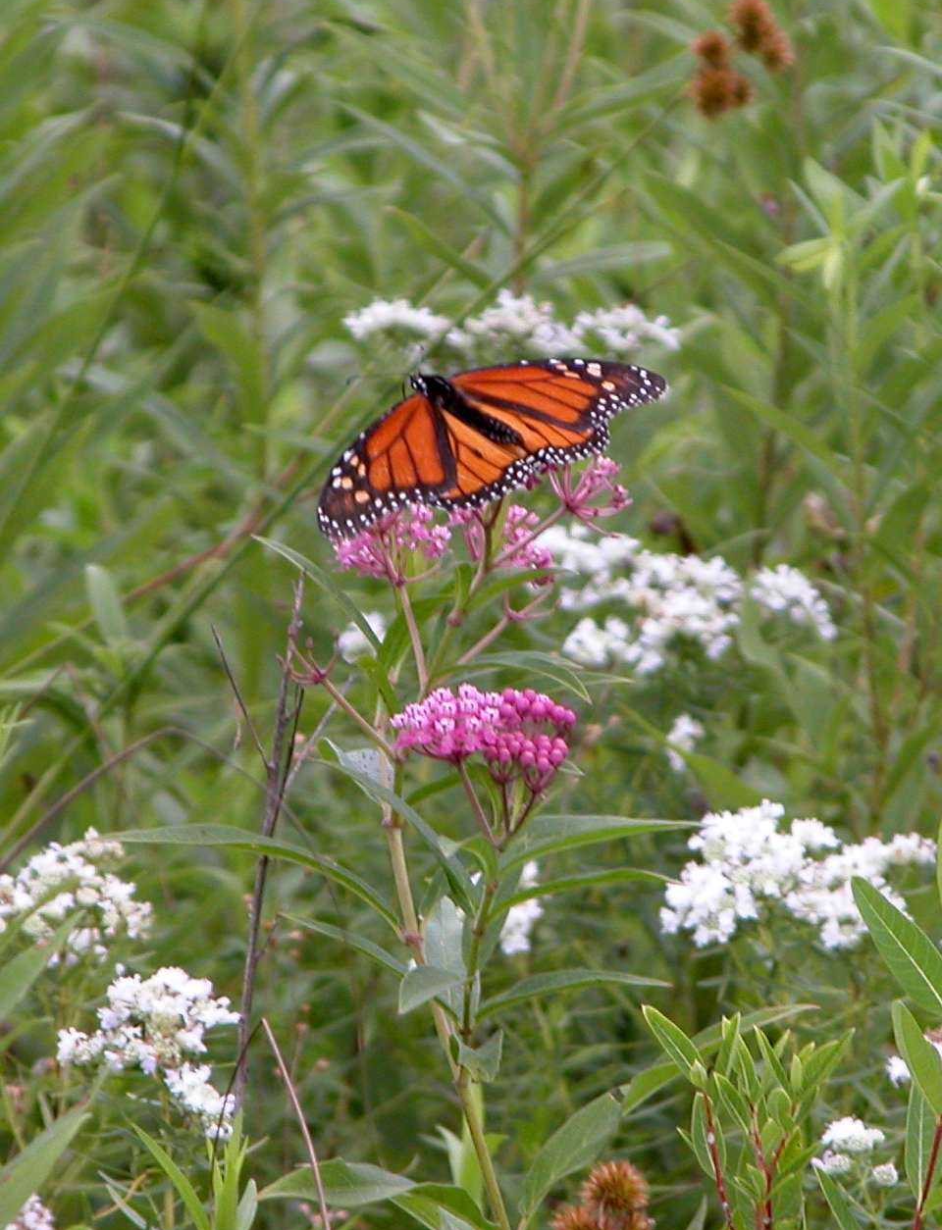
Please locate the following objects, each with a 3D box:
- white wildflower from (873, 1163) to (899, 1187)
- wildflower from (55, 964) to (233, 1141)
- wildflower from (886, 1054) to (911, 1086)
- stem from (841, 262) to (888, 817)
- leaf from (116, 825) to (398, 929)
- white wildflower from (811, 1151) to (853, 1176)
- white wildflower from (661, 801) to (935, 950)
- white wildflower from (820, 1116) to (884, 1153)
[{"bbox_3d":[0.097,0.131,2.380,0.006,0.005,0.006,0,14,0],"label":"white wildflower"},{"bbox_3d":[-0.076,0.102,2.380,0.042,0.034,0.036,0,14,0],"label":"wildflower"},{"bbox_3d":[0.102,0.109,2.420,0.006,0.007,0.006,0,15,0],"label":"wildflower"},{"bbox_3d":[0.110,-0.021,2.850,0.005,0.157,0.005,-2,15,1],"label":"stem"},{"bbox_3d":[-0.050,0.061,2.360,0.069,0.015,0.014,18,33,-6],"label":"leaf"},{"bbox_3d":[0.085,0.130,2.400,0.010,0.006,0.009,0,15,0],"label":"white wildflower"},{"bbox_3d":[0.080,0.064,2.480,0.066,0.030,0.046,0,14,0],"label":"white wildflower"},{"bbox_3d":[0.090,0.123,2.400,0.015,0.009,0.013,0,15,0],"label":"white wildflower"}]

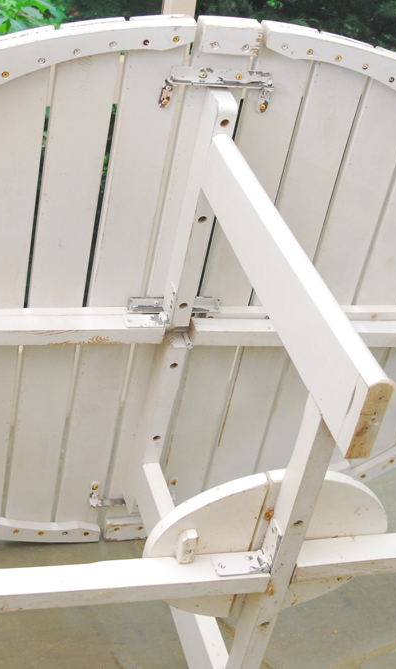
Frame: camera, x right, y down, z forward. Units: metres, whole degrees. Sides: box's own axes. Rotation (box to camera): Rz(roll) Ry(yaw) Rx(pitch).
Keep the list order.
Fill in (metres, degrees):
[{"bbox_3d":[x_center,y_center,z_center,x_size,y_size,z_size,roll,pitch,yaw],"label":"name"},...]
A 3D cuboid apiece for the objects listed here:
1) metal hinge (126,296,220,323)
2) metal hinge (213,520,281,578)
[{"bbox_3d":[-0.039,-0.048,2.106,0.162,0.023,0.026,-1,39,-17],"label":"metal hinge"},{"bbox_3d":[0.066,0.289,1.703,0.079,0.075,0.041,-1,37,-19],"label":"metal hinge"}]

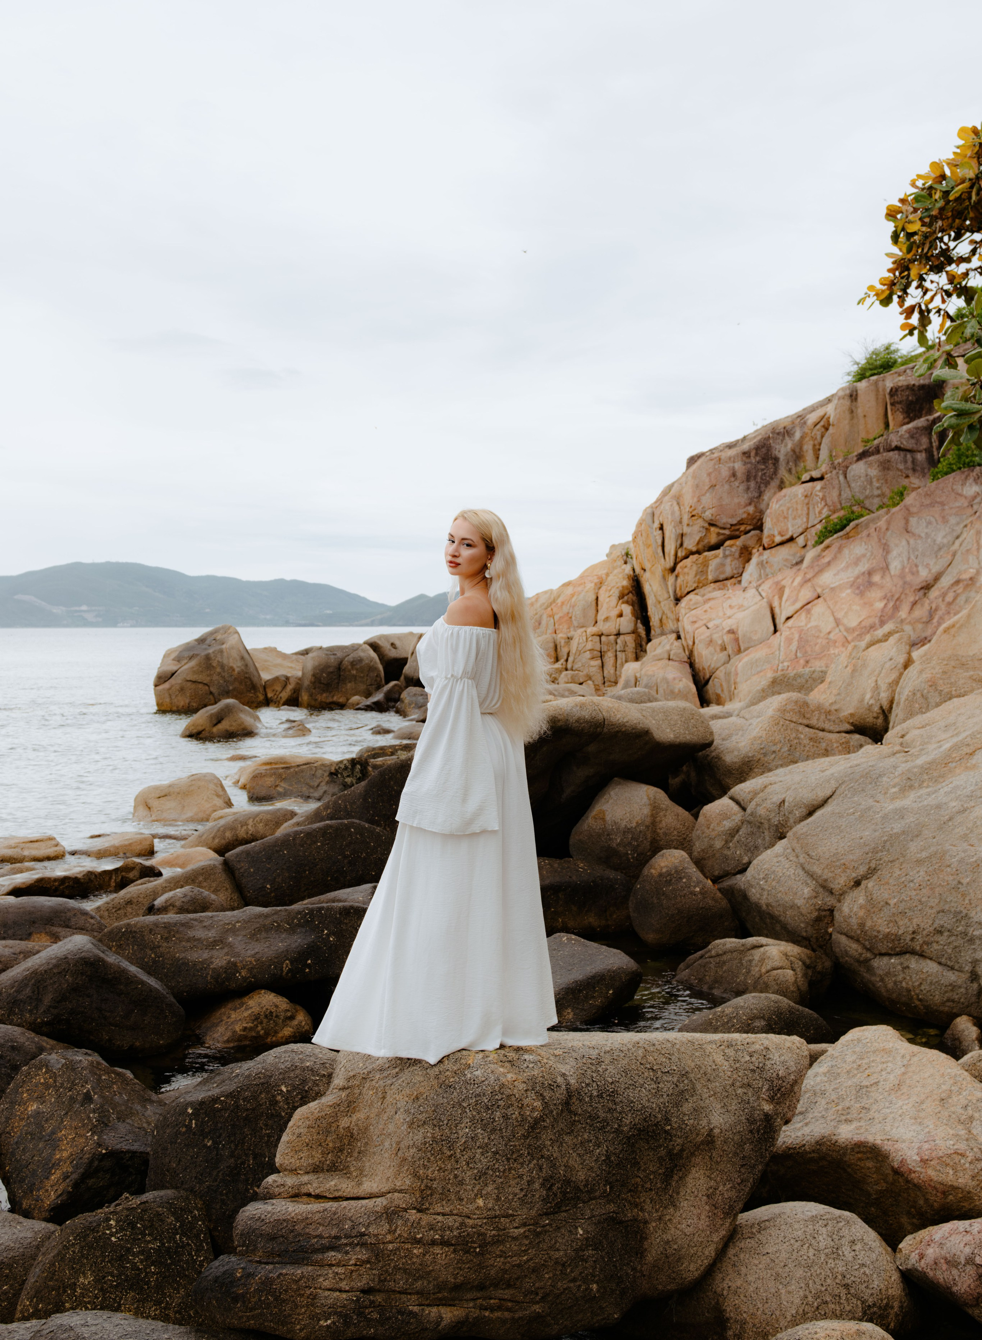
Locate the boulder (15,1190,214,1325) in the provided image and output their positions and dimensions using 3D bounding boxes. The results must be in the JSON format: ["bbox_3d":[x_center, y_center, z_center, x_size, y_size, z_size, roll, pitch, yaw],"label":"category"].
[{"bbox_3d":[-1.167,1.887,4.200,0.660,0.500,0.660,0,2,-16],"label":"boulder"}]

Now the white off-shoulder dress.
[{"bbox_3d":[-0.182,0.523,4.360,0.760,1.390,0.580,0,2,10],"label":"white off-shoulder dress"}]

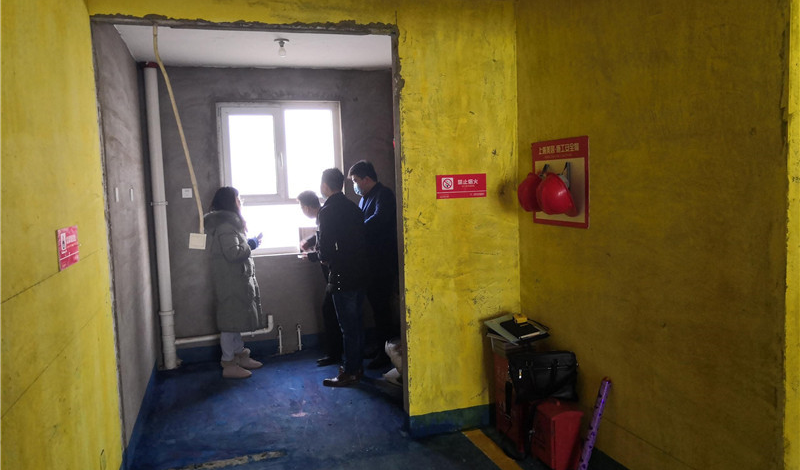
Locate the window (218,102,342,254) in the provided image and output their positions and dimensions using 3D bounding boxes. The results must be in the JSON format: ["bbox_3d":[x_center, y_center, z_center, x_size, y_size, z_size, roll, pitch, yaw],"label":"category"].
[{"bbox_3d":[-1.086,-0.519,5.890,1.143,1.421,0.120,-3,4,-16],"label":"window"}]

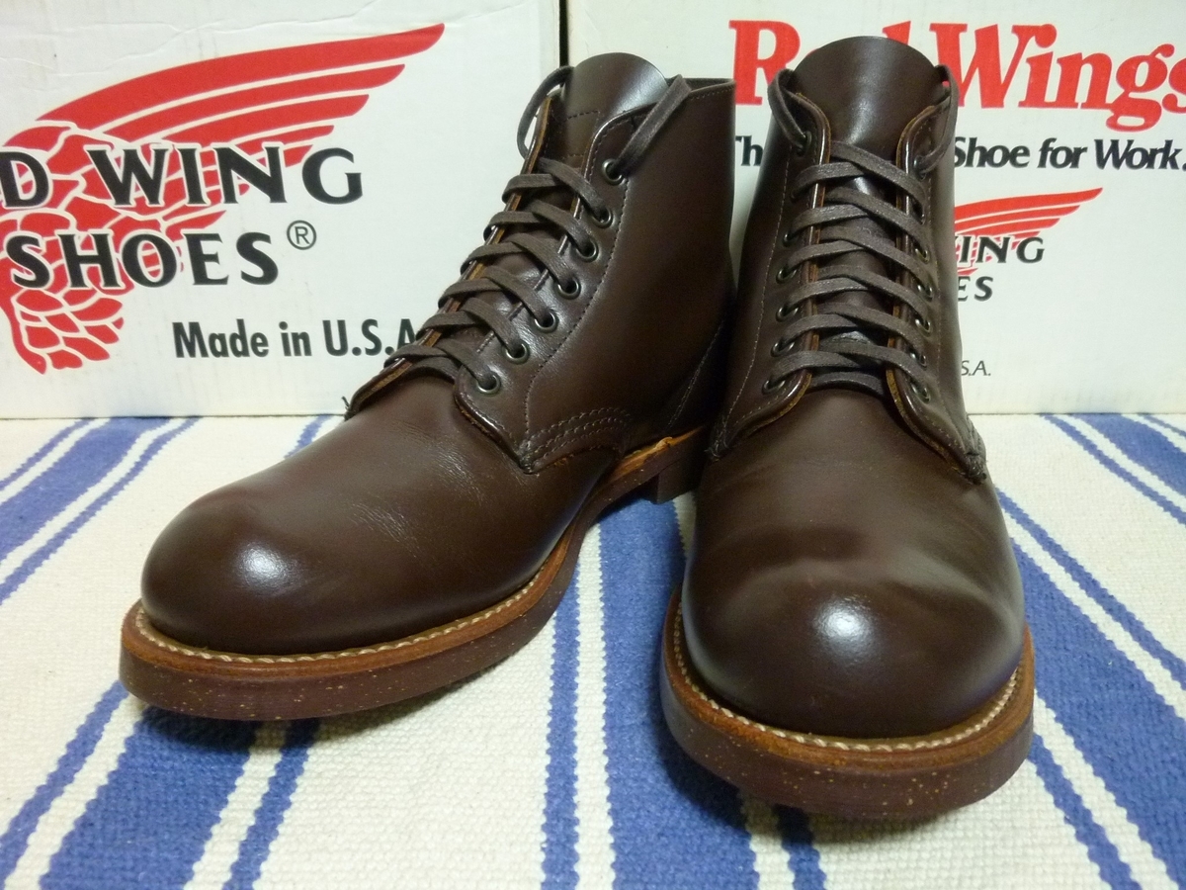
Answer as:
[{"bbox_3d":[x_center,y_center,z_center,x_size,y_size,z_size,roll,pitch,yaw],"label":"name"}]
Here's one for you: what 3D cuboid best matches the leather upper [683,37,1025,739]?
[{"bbox_3d":[0.092,-0.057,0.289,0.102,0.154,0.284,5,23,13],"label":"leather upper"}]

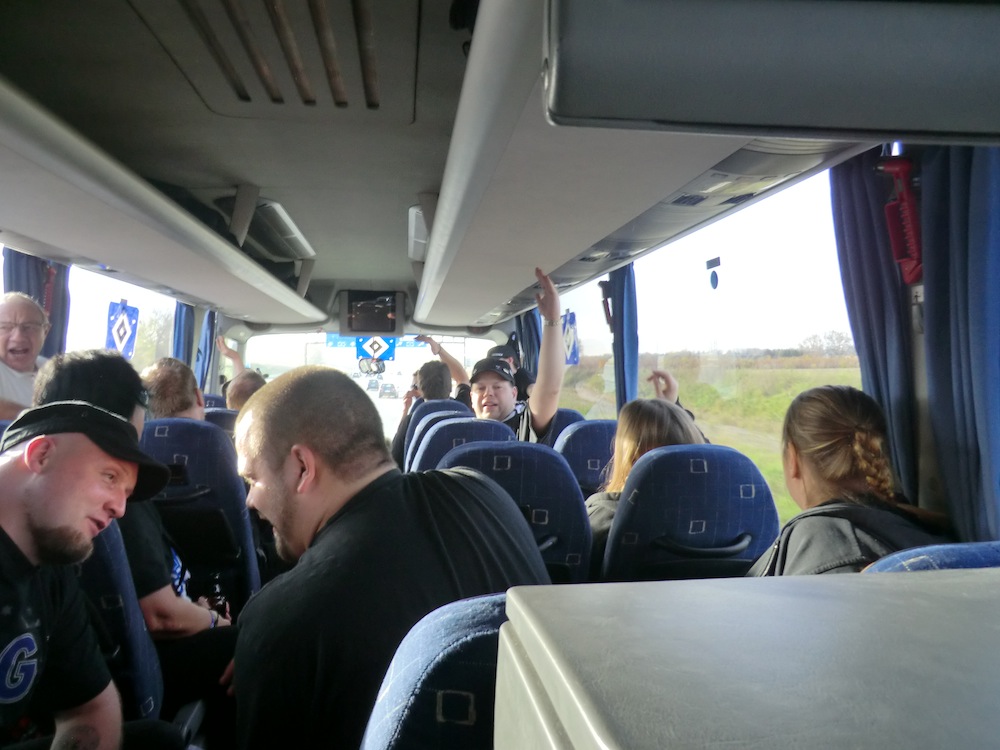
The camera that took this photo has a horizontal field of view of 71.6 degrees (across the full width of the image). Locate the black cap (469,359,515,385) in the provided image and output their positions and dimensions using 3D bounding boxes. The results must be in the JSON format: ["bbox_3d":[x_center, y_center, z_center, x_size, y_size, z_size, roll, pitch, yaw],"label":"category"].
[{"bbox_3d":[-0.030,-0.012,2.780,0.185,0.130,0.260,0,-9,9],"label":"black cap"}]

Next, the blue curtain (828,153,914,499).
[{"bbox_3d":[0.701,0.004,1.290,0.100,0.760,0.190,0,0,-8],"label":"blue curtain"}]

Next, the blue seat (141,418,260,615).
[{"bbox_3d":[-1.001,0.678,2.349,0.450,1.100,0.670,1,0,-8],"label":"blue seat"}]

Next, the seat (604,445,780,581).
[{"bbox_3d":[0.438,0.709,2.070,0.450,1.070,0.700,0,0,-8],"label":"seat"}]

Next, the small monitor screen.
[{"bbox_3d":[-0.945,-0.460,5.100,0.355,0.305,0.060,0,8,-8],"label":"small monitor screen"}]

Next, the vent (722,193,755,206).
[{"bbox_3d":[0.533,-0.392,1.550,0.060,0.020,0.068,0,0,-8],"label":"vent"}]

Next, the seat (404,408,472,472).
[{"bbox_3d":[-0.257,0.717,3.559,0.450,1.100,0.670,1,0,-8],"label":"seat"}]

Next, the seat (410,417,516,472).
[{"bbox_3d":[-0.141,0.709,2.839,0.450,1.100,0.670,1,0,-8],"label":"seat"}]

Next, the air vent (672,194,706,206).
[{"bbox_3d":[0.421,-0.390,1.550,0.055,0.018,0.065,0,0,-8],"label":"air vent"}]

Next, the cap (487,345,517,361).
[{"bbox_3d":[-0.003,-0.126,4.150,0.180,0.130,0.260,1,0,40],"label":"cap"}]

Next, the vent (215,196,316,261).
[{"bbox_3d":[-1.016,-0.628,3.110,0.220,0.100,1.120,1,0,-8],"label":"vent"}]

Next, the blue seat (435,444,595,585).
[{"bbox_3d":[-0.018,0.715,2.009,0.450,1.100,0.670,1,0,-8],"label":"blue seat"}]

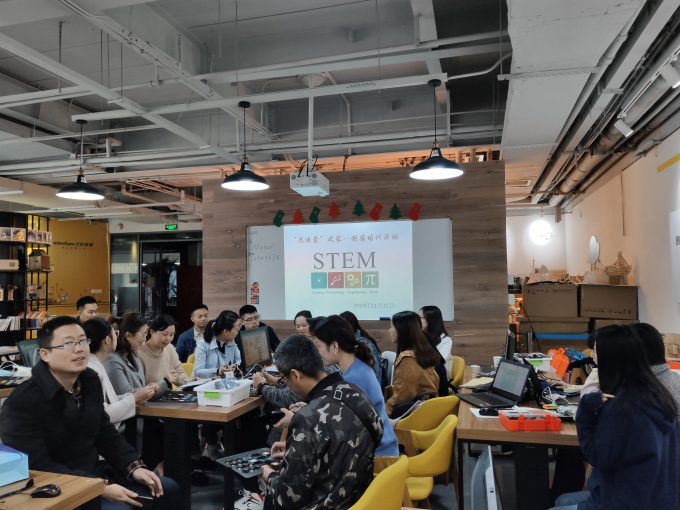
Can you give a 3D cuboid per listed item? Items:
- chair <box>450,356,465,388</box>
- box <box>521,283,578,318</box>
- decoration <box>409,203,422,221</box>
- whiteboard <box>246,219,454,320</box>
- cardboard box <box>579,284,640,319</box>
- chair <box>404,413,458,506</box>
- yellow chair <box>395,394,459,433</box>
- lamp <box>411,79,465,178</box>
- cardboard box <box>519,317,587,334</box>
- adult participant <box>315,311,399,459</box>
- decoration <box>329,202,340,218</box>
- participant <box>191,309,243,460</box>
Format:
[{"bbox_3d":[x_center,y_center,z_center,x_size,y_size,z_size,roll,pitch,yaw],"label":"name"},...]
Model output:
[{"bbox_3d":[0.779,1.292,4.672,0.560,0.800,0.560,-1,-3,3],"label":"chair"},{"bbox_3d":[2.311,0.506,5.891,0.548,0.343,0.400,-2,-3,14],"label":"box"},{"bbox_3d":[0.835,-0.473,5.848,0.147,0.206,0.020,-2,-3,15],"label":"decoration"},{"bbox_3d":[0.054,0.187,6.014,2.407,1.112,0.040,-2,-3,15],"label":"whiteboard"},{"bbox_3d":[2.870,0.503,5.746,0.550,0.341,0.400,-2,-3,14],"label":"cardboard box"},{"bbox_3d":[0.354,1.202,2.633,0.550,0.790,0.540,-1,-3,5],"label":"chair"},{"bbox_3d":[0.424,1.226,3.143,0.550,0.790,0.540,-2,-3,21],"label":"yellow chair"},{"bbox_3d":[0.699,-0.925,3.865,0.387,0.690,0.387,-2,-3,15],"label":"lamp"},{"bbox_3d":[2.324,0.760,5.864,0.721,0.184,0.480,-2,-3,14],"label":"cardboard box"},{"bbox_3d":[0.035,0.962,2.635,0.660,1.280,0.460,-1,-3,12],"label":"adult participant"},{"bbox_3d":[-0.069,-0.534,6.344,0.149,0.193,0.012,-2,-3,14],"label":"decoration"},{"bbox_3d":[-0.973,1.088,4.352,0.650,1.230,0.450,-3,-3,35],"label":"participant"}]

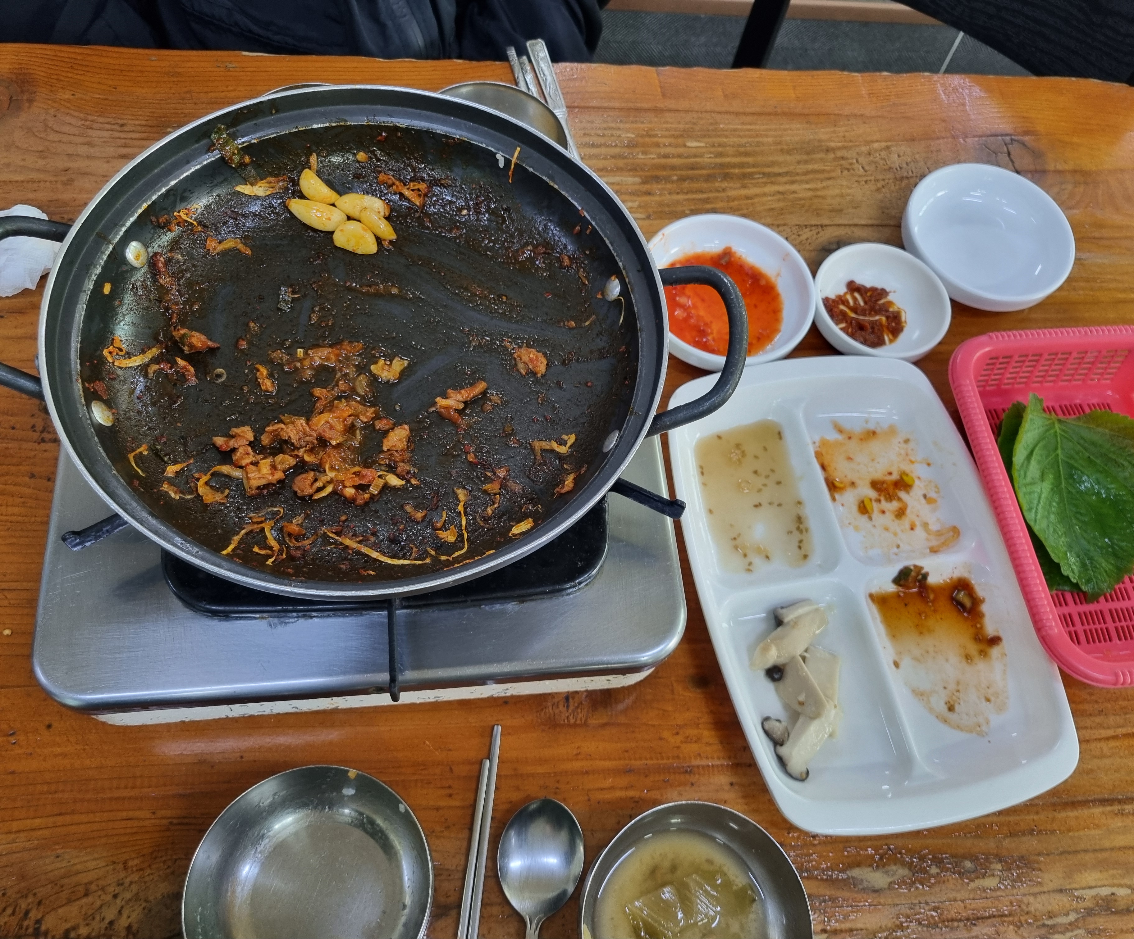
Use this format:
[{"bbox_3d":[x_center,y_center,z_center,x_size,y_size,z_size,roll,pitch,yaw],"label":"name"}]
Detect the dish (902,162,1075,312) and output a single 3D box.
[{"bbox_3d":[0.288,-0.157,0.655,0.118,0.032,0.118,3,64,-6],"label":"dish"}]

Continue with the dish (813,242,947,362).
[{"bbox_3d":[0.204,-0.104,0.621,0.088,0.028,0.088,3,64,-6],"label":"dish"}]

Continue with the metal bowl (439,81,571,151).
[{"bbox_3d":[-0.052,-0.203,0.625,0.103,0.046,0.103,-2,65,-9],"label":"metal bowl"}]

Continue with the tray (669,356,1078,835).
[{"bbox_3d":[0.163,0.060,0.537,0.189,0.027,0.272,-8,66,-11],"label":"tray"}]

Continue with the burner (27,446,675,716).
[{"bbox_3d":[-0.102,-0.029,0.505,0.289,0.098,0.305,-2,65,-9],"label":"burner"}]

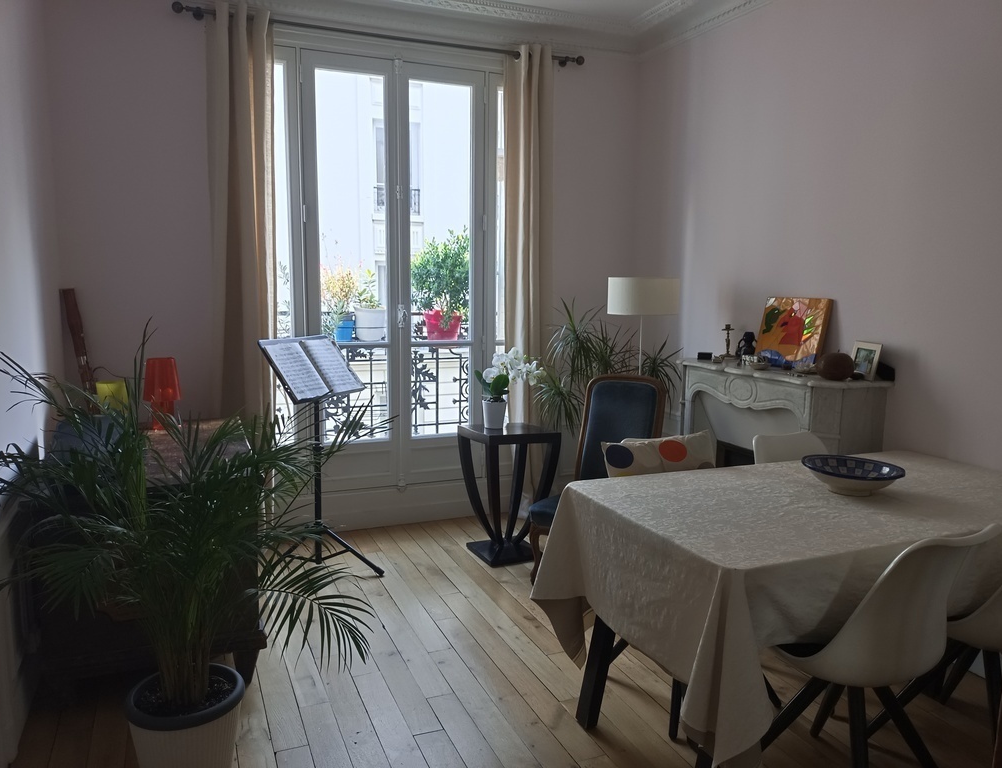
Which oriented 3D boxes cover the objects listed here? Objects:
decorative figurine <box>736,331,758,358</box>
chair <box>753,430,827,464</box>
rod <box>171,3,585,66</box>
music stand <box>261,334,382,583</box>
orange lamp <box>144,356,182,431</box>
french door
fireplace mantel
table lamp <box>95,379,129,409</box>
[{"bbox_3d":[1.237,-0.186,3.726,0.130,0.160,0.090,6,10,35],"label":"decorative figurine"},{"bbox_3d":[1.191,0.659,2.812,0.480,0.830,0.540,-1,8,-13],"label":"chair"},{"bbox_3d":[-0.537,-1.861,3.983,2.260,0.080,0.120,-3,9,-23],"label":"rod"},{"bbox_3d":[-0.849,0.357,3.639,0.500,1.160,0.550,5,9,27],"label":"music stand"},{"bbox_3d":[-1.504,0.040,3.258,0.168,0.319,0.168,-3,9,-23],"label":"orange lamp"},{"bbox_3d":[-0.604,-0.595,4.228,1.400,2.423,0.100,-3,9,-23],"label":"french door"},{"bbox_3d":[1.274,0.452,3.516,0.375,1.043,0.990,-3,9,-23],"label":"fireplace mantel"},{"bbox_3d":[-1.578,0.108,3.026,0.165,0.253,0.165,-3,9,-23],"label":"table lamp"}]

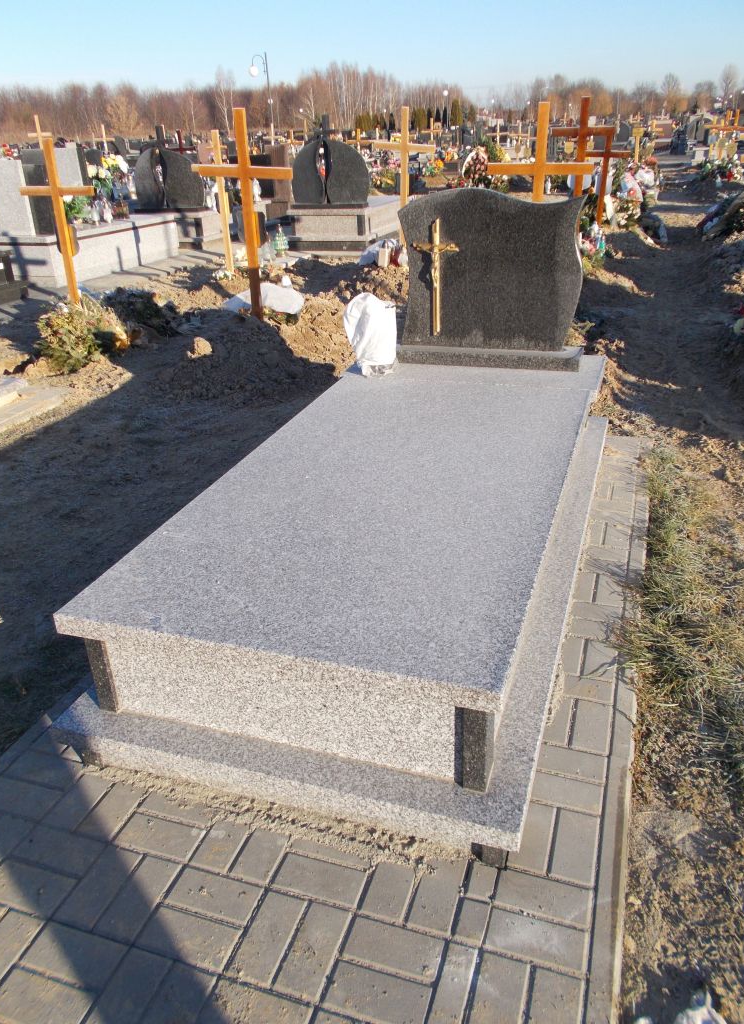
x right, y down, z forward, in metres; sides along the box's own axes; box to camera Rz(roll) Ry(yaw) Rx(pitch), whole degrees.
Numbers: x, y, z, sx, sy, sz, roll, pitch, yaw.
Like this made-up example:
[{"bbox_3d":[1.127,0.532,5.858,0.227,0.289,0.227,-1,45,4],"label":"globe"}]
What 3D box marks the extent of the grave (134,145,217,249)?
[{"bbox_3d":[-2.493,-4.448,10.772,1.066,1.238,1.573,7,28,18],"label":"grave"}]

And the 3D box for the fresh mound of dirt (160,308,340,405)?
[{"bbox_3d":[-0.752,-1.100,5.234,1.218,0.345,1.218,7,28,18],"label":"fresh mound of dirt"}]

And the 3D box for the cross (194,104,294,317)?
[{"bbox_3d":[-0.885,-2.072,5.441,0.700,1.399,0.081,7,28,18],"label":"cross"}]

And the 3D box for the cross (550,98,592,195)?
[{"bbox_3d":[2.297,-3.752,8.514,0.751,1.485,0.091,7,28,18],"label":"cross"}]

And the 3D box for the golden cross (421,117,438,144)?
[{"bbox_3d":[2.039,-12.649,26.192,0.711,1.370,0.091,7,28,18],"label":"golden cross"}]

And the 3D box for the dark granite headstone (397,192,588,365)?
[{"bbox_3d":[0.545,-1.077,3.559,0.883,0.792,0.183,6,28,18],"label":"dark granite headstone"}]

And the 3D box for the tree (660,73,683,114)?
[{"bbox_3d":[78.859,-110.061,202.506,5.793,9.958,5.529,7,28,18],"label":"tree"}]

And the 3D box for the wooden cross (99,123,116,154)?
[{"bbox_3d":[-8.145,-11.167,23.655,0.711,1.370,0.091,7,28,18],"label":"wooden cross"}]

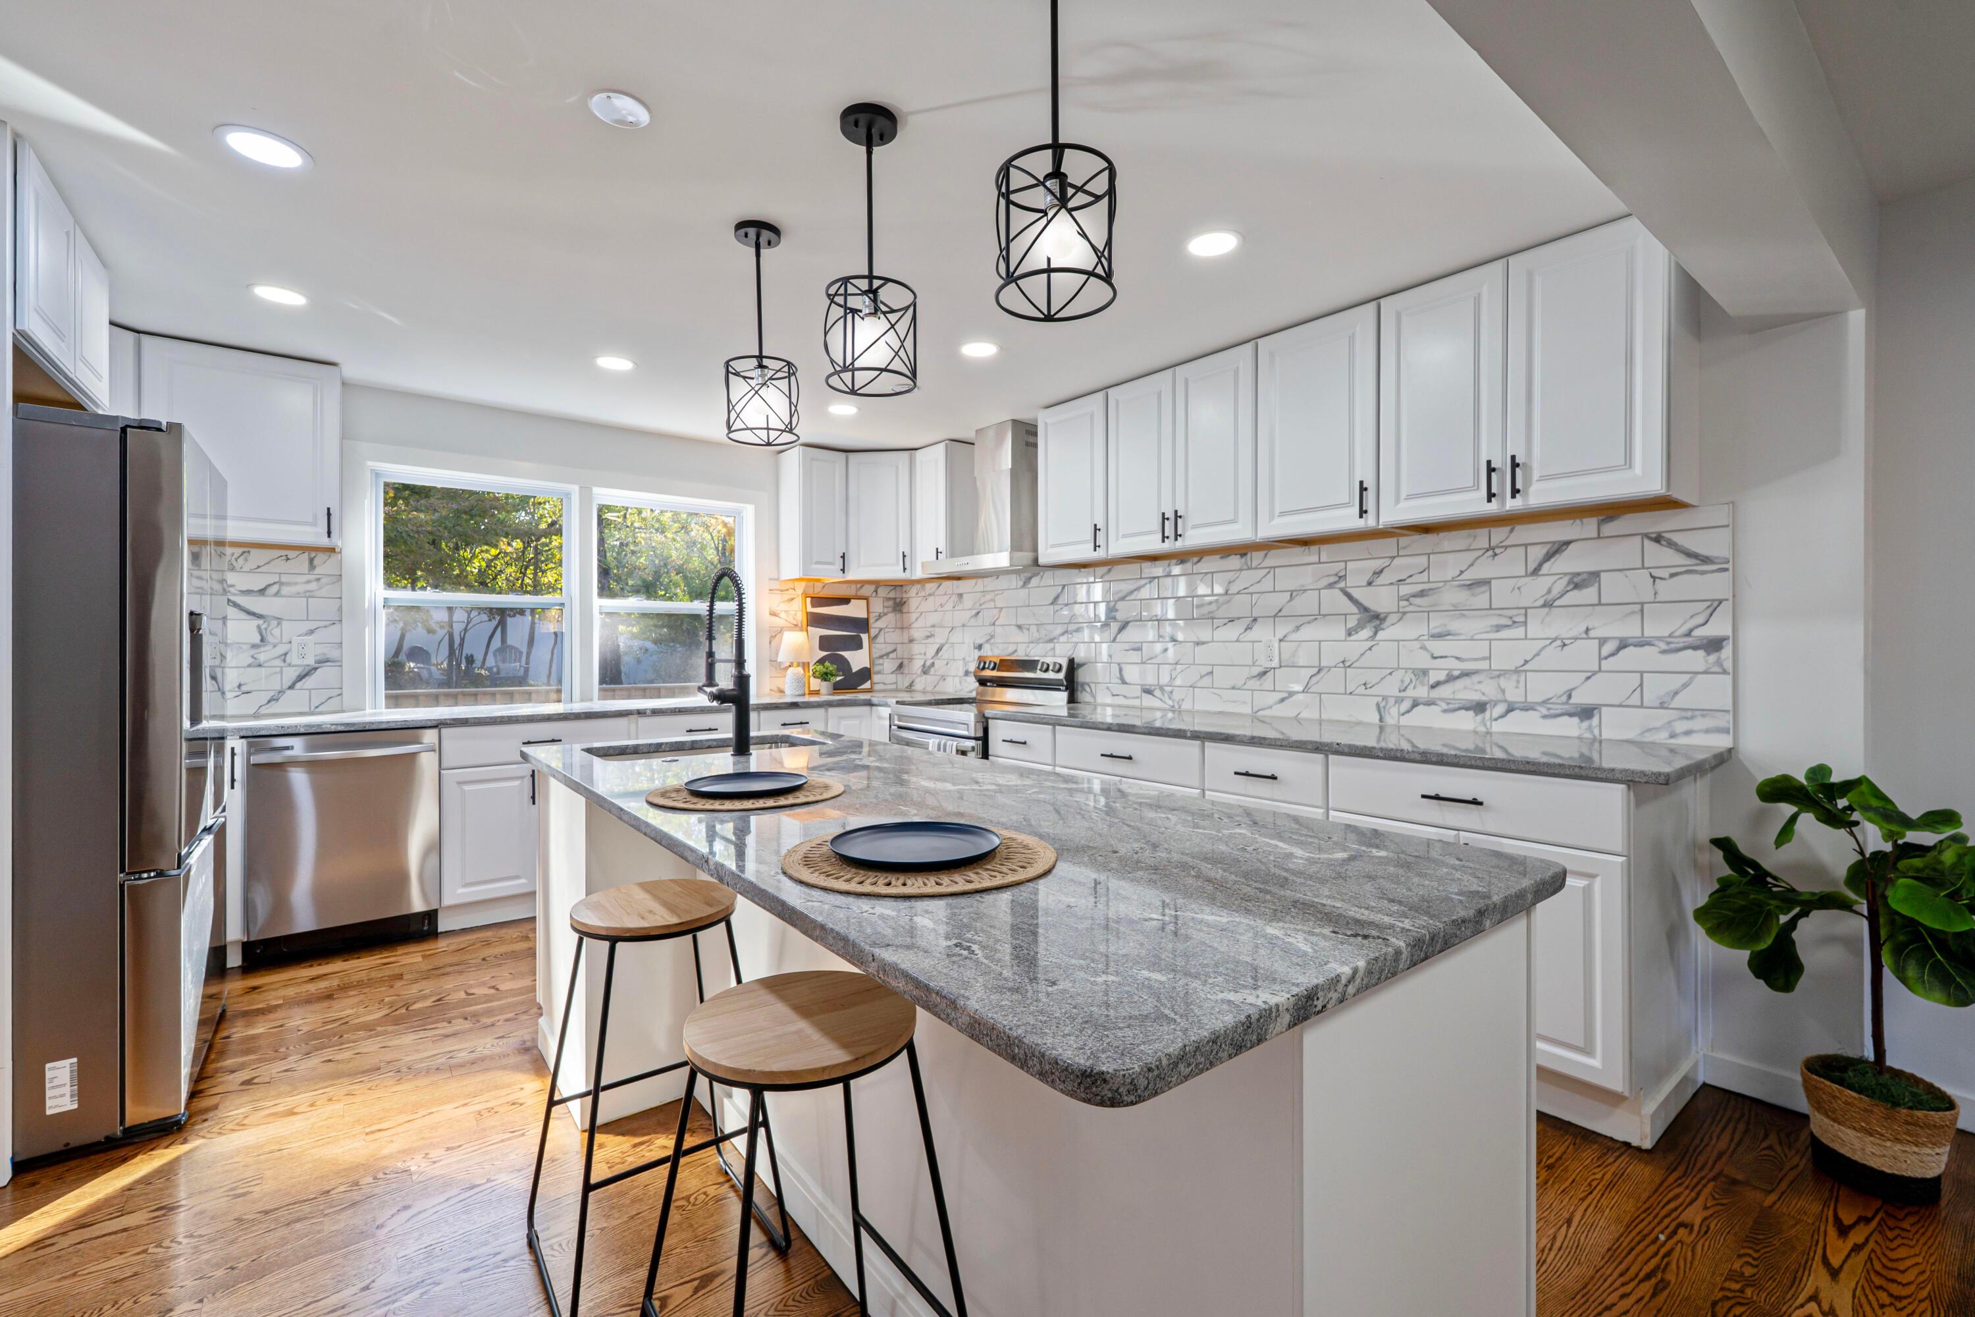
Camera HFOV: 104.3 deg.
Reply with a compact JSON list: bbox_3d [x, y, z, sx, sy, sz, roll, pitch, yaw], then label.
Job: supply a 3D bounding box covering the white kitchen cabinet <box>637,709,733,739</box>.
[{"bbox_3d":[-1.689,0.722,4.241,0.630,0.876,0.622,0,1,-40],"label":"white kitchen cabinet"}]

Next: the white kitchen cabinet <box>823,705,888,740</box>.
[{"bbox_3d":[-0.652,0.735,4.778,0.905,0.926,0.899,-1,1,-38],"label":"white kitchen cabinet"}]

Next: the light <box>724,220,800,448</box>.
[{"bbox_3d":[-0.674,-0.950,2.257,0.208,0.610,0.208,0,1,-40],"label":"light"}]

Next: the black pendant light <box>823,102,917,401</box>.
[{"bbox_3d":[-0.275,-0.946,1.784,0.208,0.610,0.208,0,0,0],"label":"black pendant light"}]

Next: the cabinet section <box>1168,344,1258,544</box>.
[{"bbox_3d":[1.036,-0.833,3.195,0.325,0.760,0.382,-1,1,-40],"label":"cabinet section"}]

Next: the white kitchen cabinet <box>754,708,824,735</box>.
[{"bbox_3d":[-1.290,0.719,4.579,0.406,0.876,0.622,0,1,-40],"label":"white kitchen cabinet"}]

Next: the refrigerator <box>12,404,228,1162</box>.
[{"bbox_3d":[-2.755,0.319,2.159,0.789,1.858,0.899,-1,1,-39],"label":"refrigerator"}]

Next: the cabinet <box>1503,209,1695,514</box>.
[{"bbox_3d":[1.828,-0.832,2.282,0.347,0.792,0.373,-1,1,-39],"label":"cabinet"}]

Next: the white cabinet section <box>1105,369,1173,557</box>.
[{"bbox_3d":[0.796,-0.838,3.485,0.325,0.760,0.378,-1,1,-40],"label":"white cabinet section"}]

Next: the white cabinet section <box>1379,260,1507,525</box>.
[{"bbox_3d":[1.563,-0.823,2.555,0.325,0.760,0.378,-1,1,-40],"label":"white cabinet section"}]

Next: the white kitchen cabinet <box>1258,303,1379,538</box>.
[{"bbox_3d":[1.316,-0.839,2.880,0.347,0.792,0.456,-1,1,-39],"label":"white kitchen cabinet"}]

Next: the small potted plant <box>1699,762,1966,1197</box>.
[{"bbox_3d":[2.015,0.723,1.738,0.620,0.914,0.620,0,1,-40],"label":"small potted plant"}]

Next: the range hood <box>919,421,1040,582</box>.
[{"bbox_3d":[0.061,-0.868,4.307,0.508,0.818,0.762,0,1,-40],"label":"range hood"}]

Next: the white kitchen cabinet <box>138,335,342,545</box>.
[{"bbox_3d":[-3.153,-0.877,3.272,0.603,0.781,0.346,-1,1,-37],"label":"white kitchen cabinet"}]

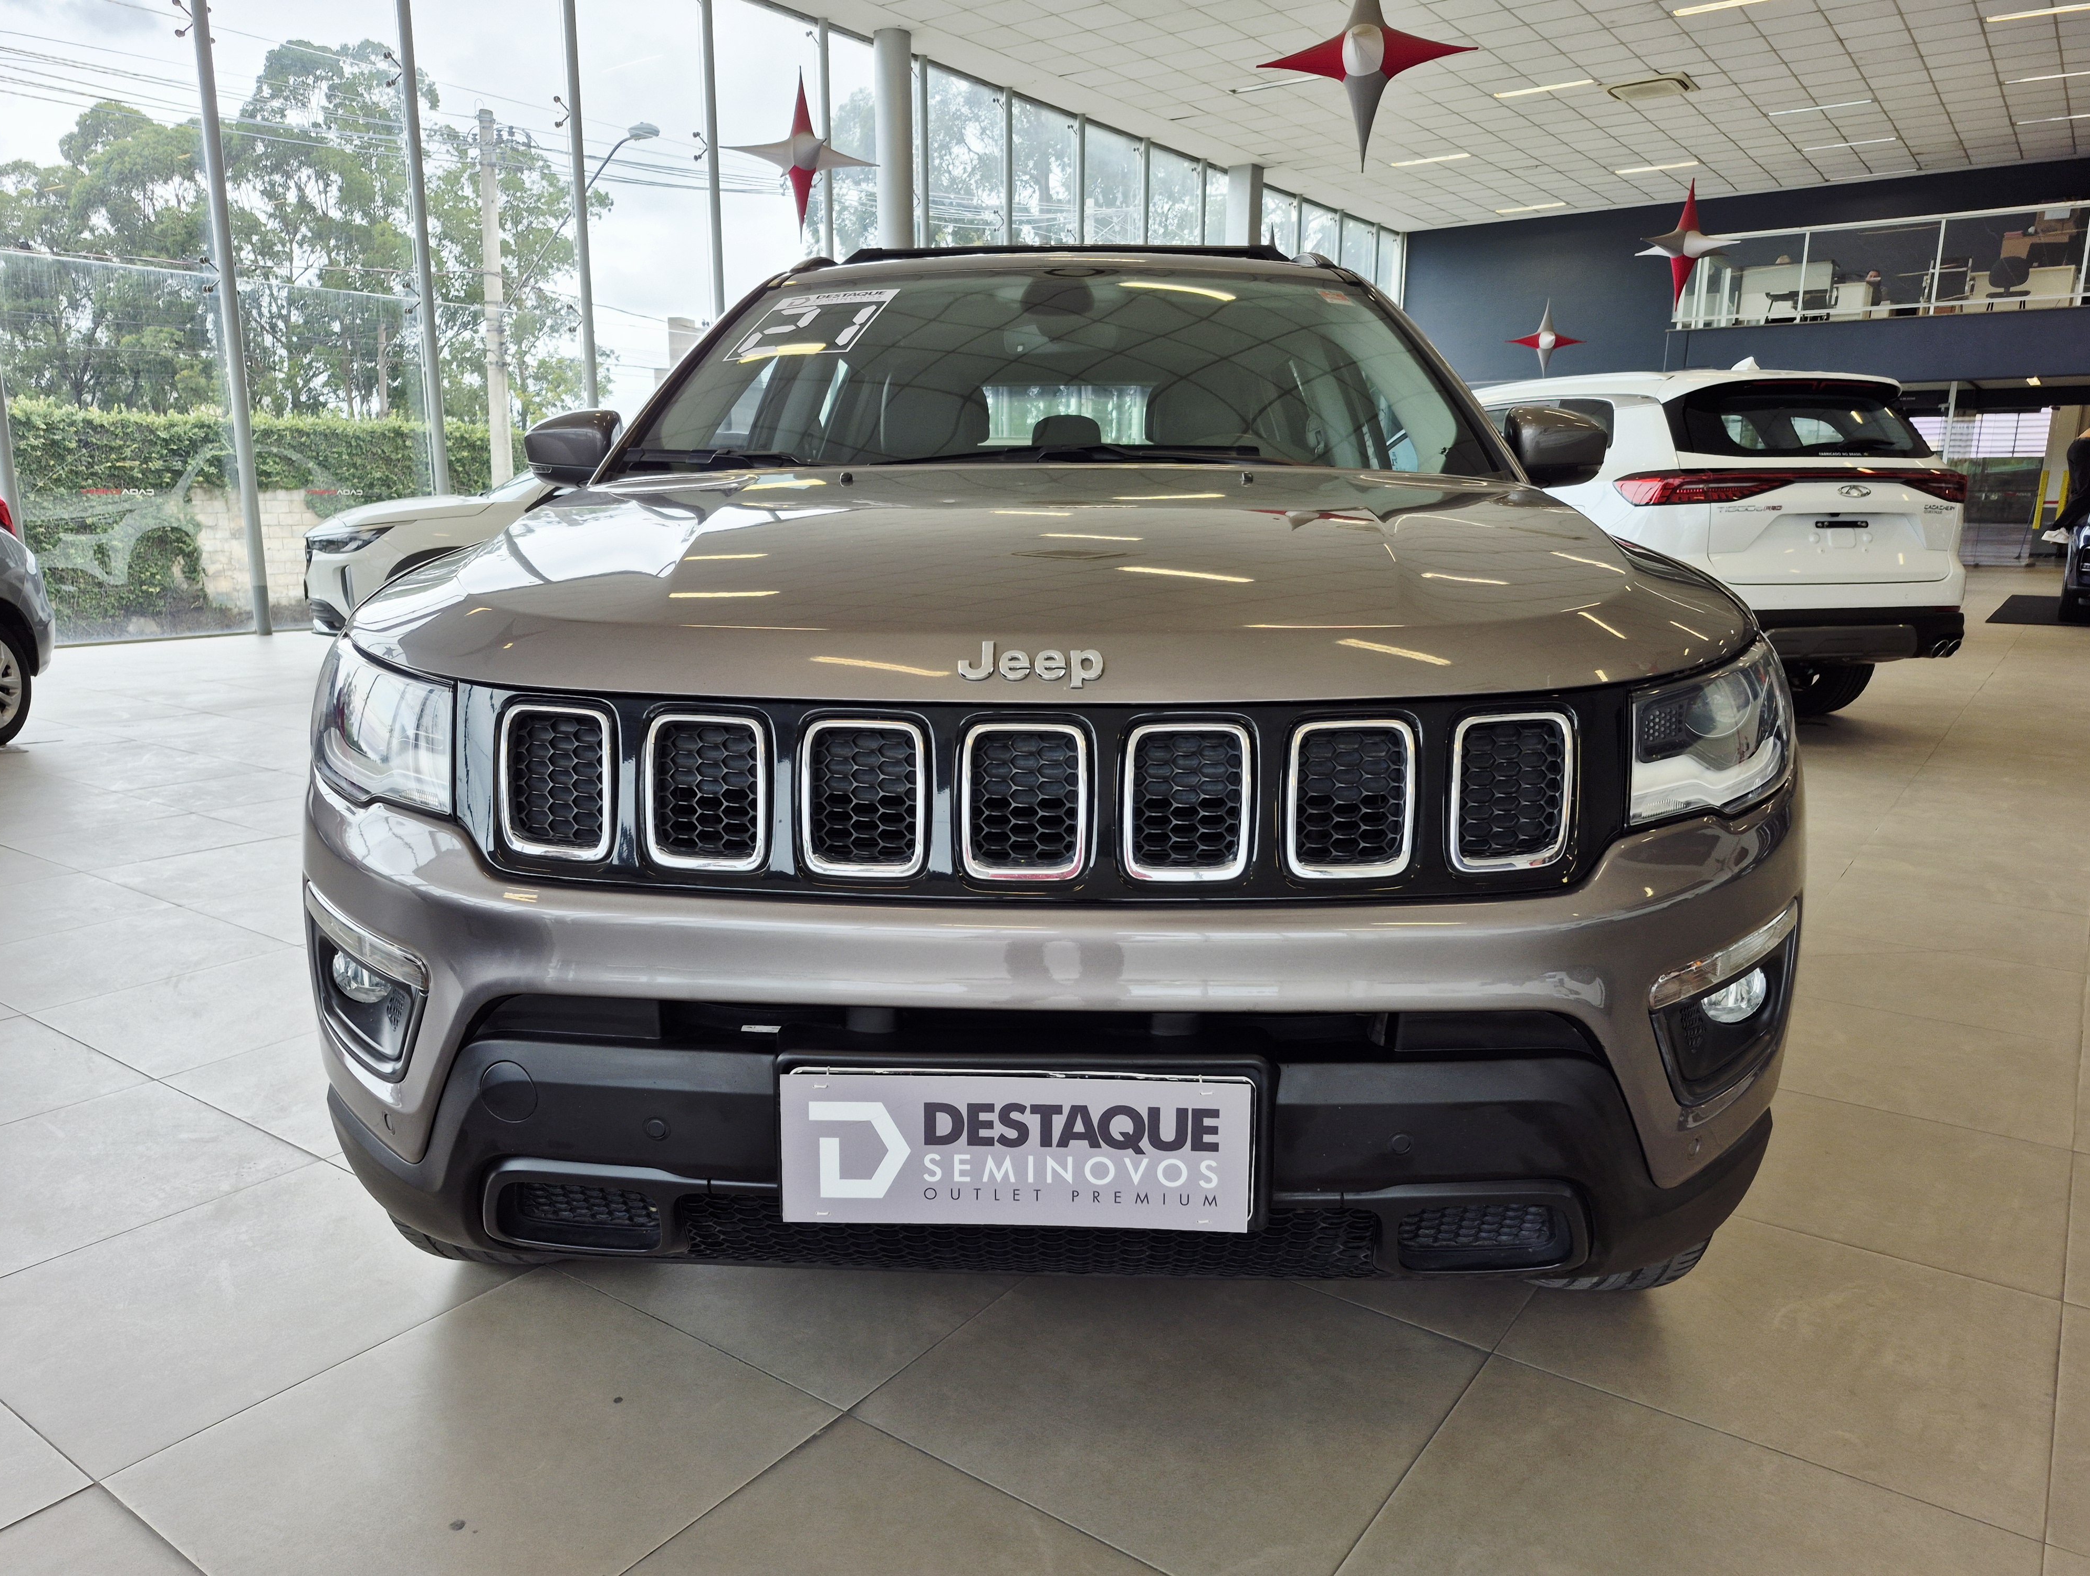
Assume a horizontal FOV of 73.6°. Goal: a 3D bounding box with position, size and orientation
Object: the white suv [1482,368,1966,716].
[{"bbox_3d":[2.740,-1.410,8.320,1.860,1.700,4.680,-4,12,-18],"label":"white suv"}]

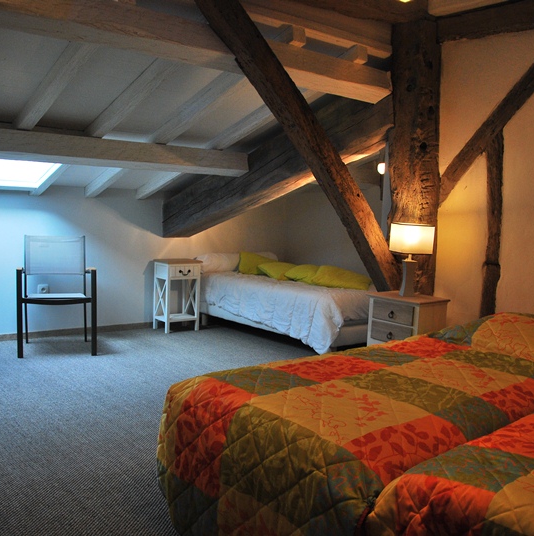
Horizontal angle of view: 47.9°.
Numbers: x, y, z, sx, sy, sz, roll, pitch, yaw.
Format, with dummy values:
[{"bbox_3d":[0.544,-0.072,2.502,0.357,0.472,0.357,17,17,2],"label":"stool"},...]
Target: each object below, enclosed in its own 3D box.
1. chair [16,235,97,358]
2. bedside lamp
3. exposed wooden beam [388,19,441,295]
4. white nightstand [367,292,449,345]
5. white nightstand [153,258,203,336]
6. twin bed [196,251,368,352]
[{"bbox_3d":[-1.625,0.197,4.666,0.560,0.875,0.580,0,5,-17],"label":"chair"},{"bbox_3d":[0.905,-0.048,3.777,0.215,0.463,0.200,1,5,-7],"label":"bedside lamp"},{"bbox_3d":[0.965,-0.421,3.999,0.230,2.355,0.290,-2,6,-37],"label":"exposed wooden beam"},{"bbox_3d":[0.858,0.484,3.725,0.290,0.591,0.420,-2,6,-37],"label":"white nightstand"},{"bbox_3d":[-0.836,0.254,5.581,0.360,0.655,0.300,-2,6,-37],"label":"white nightstand"},{"bbox_3d":[0.267,0.276,5.464,0.950,0.690,1.920,-2,6,-37],"label":"twin bed"}]

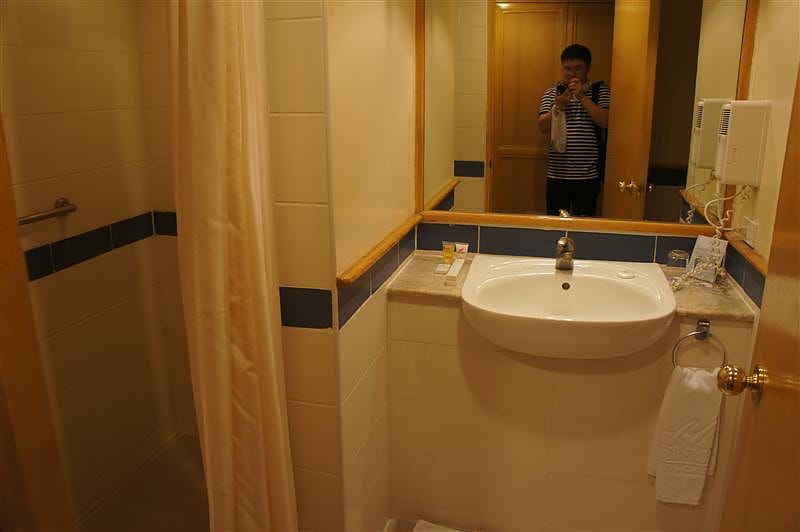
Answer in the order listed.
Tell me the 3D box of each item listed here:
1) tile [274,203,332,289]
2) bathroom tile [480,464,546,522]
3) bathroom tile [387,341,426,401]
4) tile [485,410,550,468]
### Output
[{"bbox_3d":[-0.235,-0.044,1.409,0.144,0.200,0.012,3,17,14],"label":"tile"},{"bbox_3d":[0.378,0.737,1.954,0.190,0.200,0.014,3,16,14],"label":"bathroom tile"},{"bbox_3d":[0.029,0.329,1.914,0.126,0.200,0.012,3,17,14],"label":"bathroom tile"},{"bbox_3d":[0.376,0.545,1.900,0.190,0.200,0.014,3,16,14],"label":"tile"}]

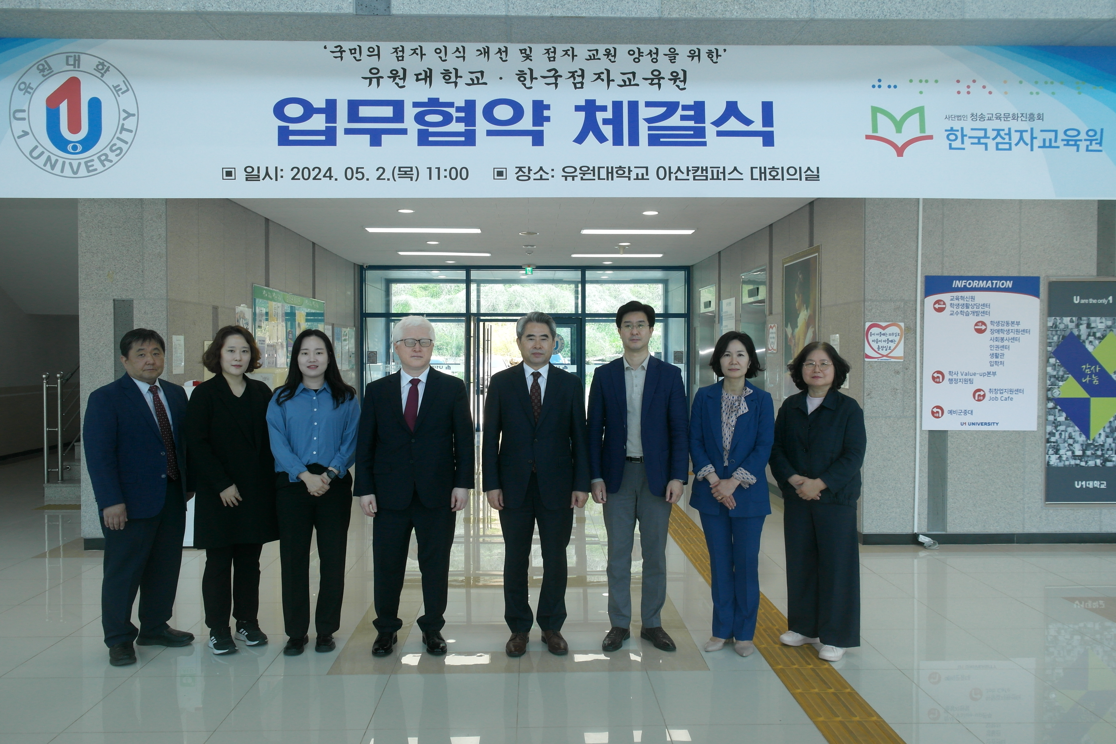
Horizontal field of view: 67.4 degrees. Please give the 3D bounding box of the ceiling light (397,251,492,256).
[{"bbox_3d":[-1.587,-1.665,11.720,1.280,0.060,0.200,0,1,-2],"label":"ceiling light"}]

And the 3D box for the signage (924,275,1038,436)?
[{"bbox_3d":[3.310,-0.142,6.530,0.910,1.200,0.030,0,1,-2],"label":"signage"}]

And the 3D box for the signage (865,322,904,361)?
[{"bbox_3d":[2.546,-0.233,6.510,0.302,0.299,0.015,0,1,-2],"label":"signage"}]

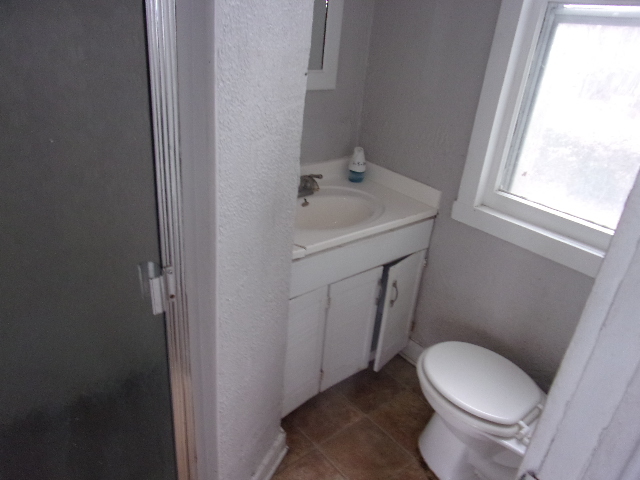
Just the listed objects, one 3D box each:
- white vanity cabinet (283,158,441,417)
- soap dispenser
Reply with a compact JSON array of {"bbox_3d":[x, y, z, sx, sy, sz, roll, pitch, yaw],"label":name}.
[{"bbox_3d":[-0.006,0.203,2.154,0.882,0.972,0.562,-16,33,-34],"label":"white vanity cabinet"},{"bbox_3d":[0.193,-0.386,2.282,0.087,0.172,0.078,-3,28,-14],"label":"soap dispenser"}]

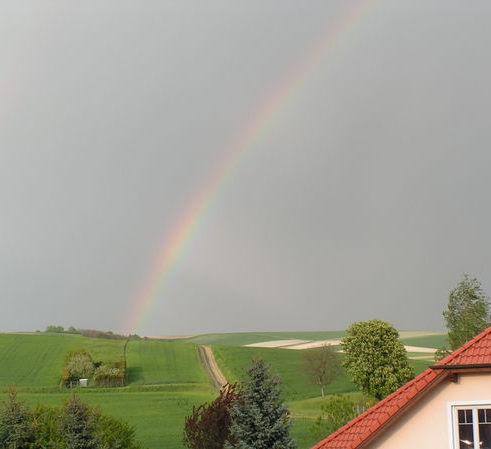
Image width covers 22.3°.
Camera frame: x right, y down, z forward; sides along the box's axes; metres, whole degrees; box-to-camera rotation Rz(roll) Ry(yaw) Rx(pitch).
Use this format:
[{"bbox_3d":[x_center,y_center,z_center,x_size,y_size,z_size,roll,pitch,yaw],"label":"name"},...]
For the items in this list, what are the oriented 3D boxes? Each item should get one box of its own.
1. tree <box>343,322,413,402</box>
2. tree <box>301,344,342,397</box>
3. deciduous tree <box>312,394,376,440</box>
[{"bbox_3d":[12.279,12.741,115.000,6.700,7.800,6.500,-1,-8,0],"label":"tree"},{"bbox_3d":[9.152,17.582,150.000,5.100,6.400,5.000,-1,-8,0],"label":"tree"},{"bbox_3d":[6.386,12.771,82.000,4.100,3.200,3.700,-1,-8,0],"label":"deciduous tree"}]

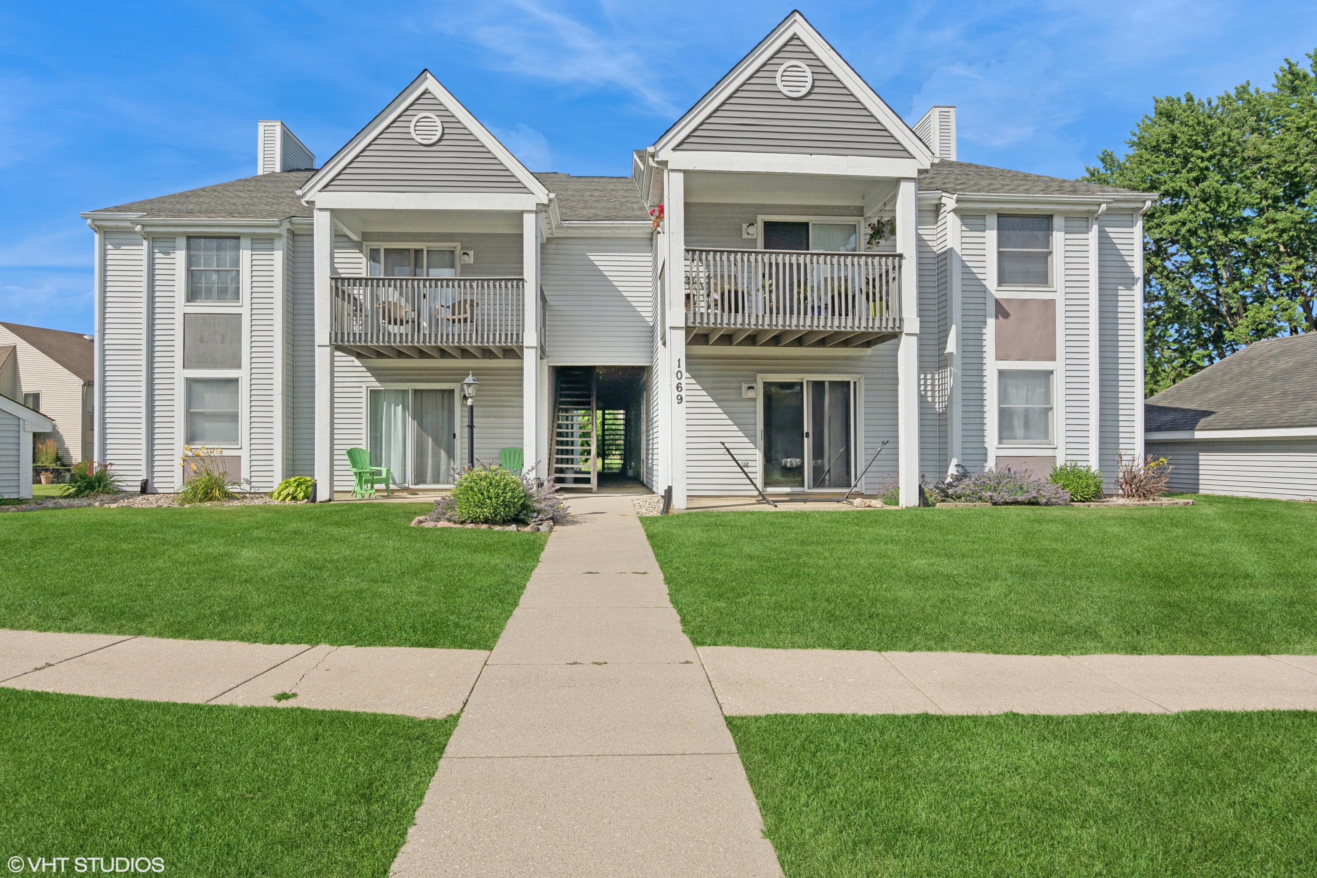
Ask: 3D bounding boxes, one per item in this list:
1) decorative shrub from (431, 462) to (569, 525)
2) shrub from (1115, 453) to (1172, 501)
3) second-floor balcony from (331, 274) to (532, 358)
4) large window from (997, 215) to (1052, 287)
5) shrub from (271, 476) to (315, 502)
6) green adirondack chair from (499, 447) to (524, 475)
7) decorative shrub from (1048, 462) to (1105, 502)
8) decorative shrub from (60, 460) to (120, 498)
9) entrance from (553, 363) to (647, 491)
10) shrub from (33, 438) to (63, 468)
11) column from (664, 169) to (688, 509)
[{"bbox_3d":[-2.233,0.766,9.250,1.850,0.850,1.350,0,0,-3],"label":"decorative shrub"},{"bbox_3d":[8.442,0.645,11.470,0.944,0.812,0.832,0,0,-2],"label":"shrub"},{"bbox_3d":[-3.894,-2.141,11.145,3.299,1.188,0.152,0,0,-2],"label":"second-floor balcony"},{"bbox_3d":[6.302,-3.223,11.327,1.035,1.330,0.122,0,0,-2],"label":"large window"},{"bbox_3d":[-6.491,0.878,11.700,0.760,0.450,0.700,0,0,-3],"label":"shrub"},{"bbox_3d":[-2.660,0.592,12.028,0.750,0.880,0.820,0,0,-2],"label":"green adirondack chair"},{"bbox_3d":[6.909,0.704,10.850,0.850,0.660,0.800,0,0,-3],"label":"decorative shrub"},{"bbox_3d":[-10.687,0.746,12.400,1.050,0.720,0.850,0,0,-3],"label":"decorative shrub"},{"bbox_3d":[-1.242,-0.225,14.219,2.030,2.517,1.522,0,0,-2],"label":"entrance"},{"bbox_3d":[-15.661,0.357,16.900,0.750,0.760,0.650,0,0,-3],"label":"shrub"},{"bbox_3d":[0.303,-1.471,9.800,0.220,5.020,0.220,0,0,-3],"label":"column"}]

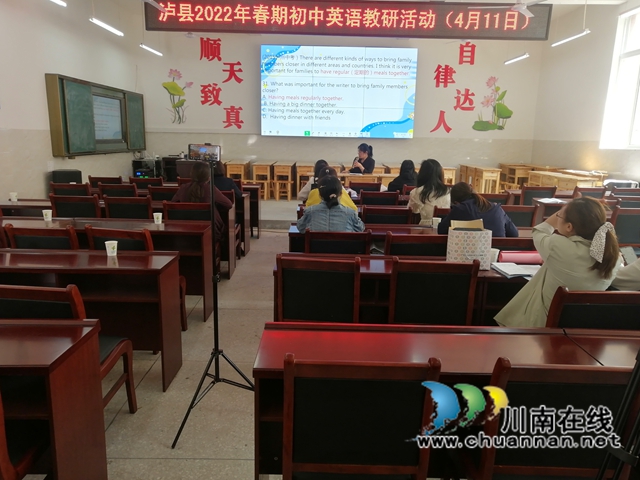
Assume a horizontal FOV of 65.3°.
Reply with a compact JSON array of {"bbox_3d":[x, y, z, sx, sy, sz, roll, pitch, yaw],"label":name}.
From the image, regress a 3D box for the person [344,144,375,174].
[{"bbox_3d":[0.674,-1.043,8.522,0.680,1.188,0.520,-10,16,-41],"label":"person"}]

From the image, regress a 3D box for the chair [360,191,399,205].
[{"bbox_3d":[0.675,-0.184,6.061,0.450,0.890,0.510,1,12,0],"label":"chair"}]

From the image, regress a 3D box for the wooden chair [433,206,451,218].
[{"bbox_3d":[1.244,0.081,4.875,0.473,0.896,0.581,1,12,-1],"label":"wooden chair"}]

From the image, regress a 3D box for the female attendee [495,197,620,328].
[{"bbox_3d":[1.138,0.389,2.554,0.591,1.241,0.739,-4,13,-25],"label":"female attendee"}]

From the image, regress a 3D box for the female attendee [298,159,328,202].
[{"bbox_3d":[0.018,-0.350,6.270,0.540,1.280,0.740,1,11,0],"label":"female attendee"}]

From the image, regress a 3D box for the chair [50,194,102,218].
[{"bbox_3d":[-2.341,-0.030,5.114,0.450,0.900,0.550,1,11,-1],"label":"chair"}]

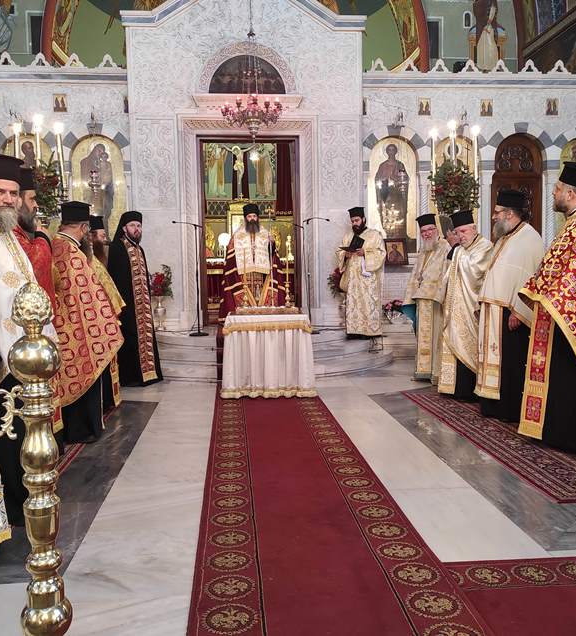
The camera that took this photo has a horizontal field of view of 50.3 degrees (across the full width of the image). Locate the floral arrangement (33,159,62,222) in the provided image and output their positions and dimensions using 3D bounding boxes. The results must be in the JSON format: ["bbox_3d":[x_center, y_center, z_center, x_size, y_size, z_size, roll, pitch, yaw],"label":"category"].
[{"bbox_3d":[-2.878,-1.527,7.176,0.465,0.693,0.480,-1,4,-5],"label":"floral arrangement"}]

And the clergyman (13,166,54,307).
[{"bbox_3d":[-1.668,0.005,3.869,0.460,1.880,0.600,-2,4,-12],"label":"clergyman"}]

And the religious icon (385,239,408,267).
[{"bbox_3d":[1.581,-0.958,8.937,0.357,0.399,0.050,-1,-5,-5],"label":"religious icon"}]

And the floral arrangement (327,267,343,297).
[{"bbox_3d":[0.721,-0.496,8.508,0.365,0.450,0.320,-1,4,-5],"label":"floral arrangement"}]

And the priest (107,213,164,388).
[{"bbox_3d":[-1.723,-0.213,6.757,0.450,1.923,0.560,2,5,38],"label":"priest"}]

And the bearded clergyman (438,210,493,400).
[{"bbox_3d":[1.615,-0.123,5.778,0.480,1.762,0.560,-3,5,-33],"label":"bearded clergyman"}]

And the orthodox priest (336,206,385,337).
[{"bbox_3d":[0.978,-0.597,8.217,0.580,1.749,0.460,1,5,25],"label":"orthodox priest"}]

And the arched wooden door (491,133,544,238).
[{"bbox_3d":[3.450,-1.371,9.271,0.810,2.794,0.120,-1,4,-5],"label":"arched wooden door"}]

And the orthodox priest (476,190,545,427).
[{"bbox_3d":[1.809,-0.115,5.072,0.500,1.870,0.620,-3,5,-25],"label":"orthodox priest"}]

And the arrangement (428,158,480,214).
[{"bbox_3d":[2.526,-2.007,9.361,0.748,0.809,0.717,-1,4,-5],"label":"arrangement"}]

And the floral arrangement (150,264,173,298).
[{"bbox_3d":[-1.712,-0.493,8.284,0.339,0.458,0.320,-1,4,-5],"label":"floral arrangement"}]

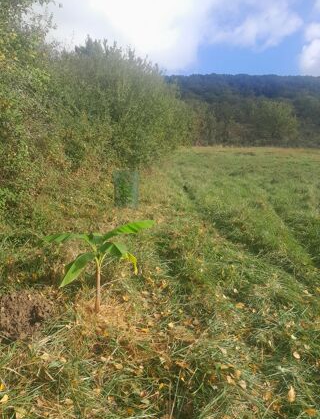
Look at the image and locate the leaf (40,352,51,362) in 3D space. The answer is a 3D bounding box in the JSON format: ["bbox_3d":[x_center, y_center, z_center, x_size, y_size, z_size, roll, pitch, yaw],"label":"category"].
[{"bbox_3d":[-0.767,0.983,2.141,0.060,0.012,0.050,0,21,-10],"label":"leaf"}]

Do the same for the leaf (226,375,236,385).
[{"bbox_3d":[0.425,1.027,1.931,0.038,0.012,0.059,-26,40,-24],"label":"leaf"}]

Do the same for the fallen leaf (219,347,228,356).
[{"bbox_3d":[0.436,0.970,2.203,0.035,0.012,0.066,-13,24,-25],"label":"fallen leaf"}]

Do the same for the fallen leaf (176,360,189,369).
[{"bbox_3d":[0.146,0.999,2.065,0.080,0.015,0.050,6,13,26],"label":"fallen leaf"}]

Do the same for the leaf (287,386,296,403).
[{"bbox_3d":[0.747,1.050,1.819,0.043,0.081,0.012,0,-29,22],"label":"leaf"}]

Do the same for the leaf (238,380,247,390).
[{"bbox_3d":[0.491,1.034,1.895,0.038,0.012,0.051,-16,45,-2],"label":"leaf"}]

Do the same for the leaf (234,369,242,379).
[{"bbox_3d":[0.484,1.016,1.984,0.031,0.012,0.046,4,47,16],"label":"leaf"}]

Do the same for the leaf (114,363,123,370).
[{"bbox_3d":[-0.264,1.002,2.048,0.053,0.012,0.044,9,23,18],"label":"leaf"}]

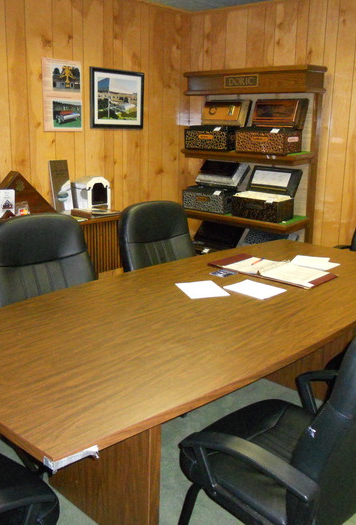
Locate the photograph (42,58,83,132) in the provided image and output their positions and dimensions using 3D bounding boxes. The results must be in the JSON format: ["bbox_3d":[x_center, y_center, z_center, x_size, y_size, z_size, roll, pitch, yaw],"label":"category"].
[{"bbox_3d":[-0.865,-1.257,4.138,0.018,0.522,0.369,13,19,38],"label":"photograph"}]

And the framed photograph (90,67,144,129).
[{"bbox_3d":[-0.492,-1.358,4.564,0.028,0.468,0.595,13,19,38],"label":"framed photograph"}]

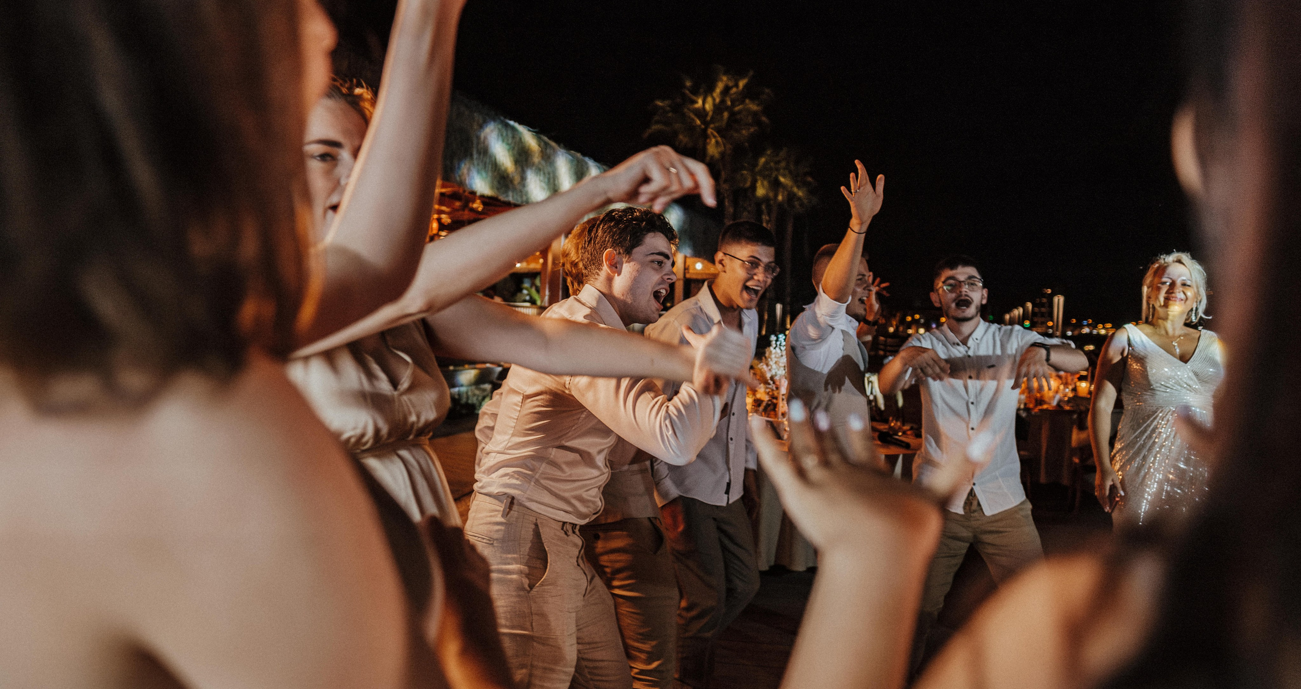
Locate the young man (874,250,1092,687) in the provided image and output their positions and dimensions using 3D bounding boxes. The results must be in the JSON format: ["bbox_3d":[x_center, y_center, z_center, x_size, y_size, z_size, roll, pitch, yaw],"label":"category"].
[{"bbox_3d":[1.160,0.480,3.030,0.720,1.590,0.500,0,1,16],"label":"young man"}]

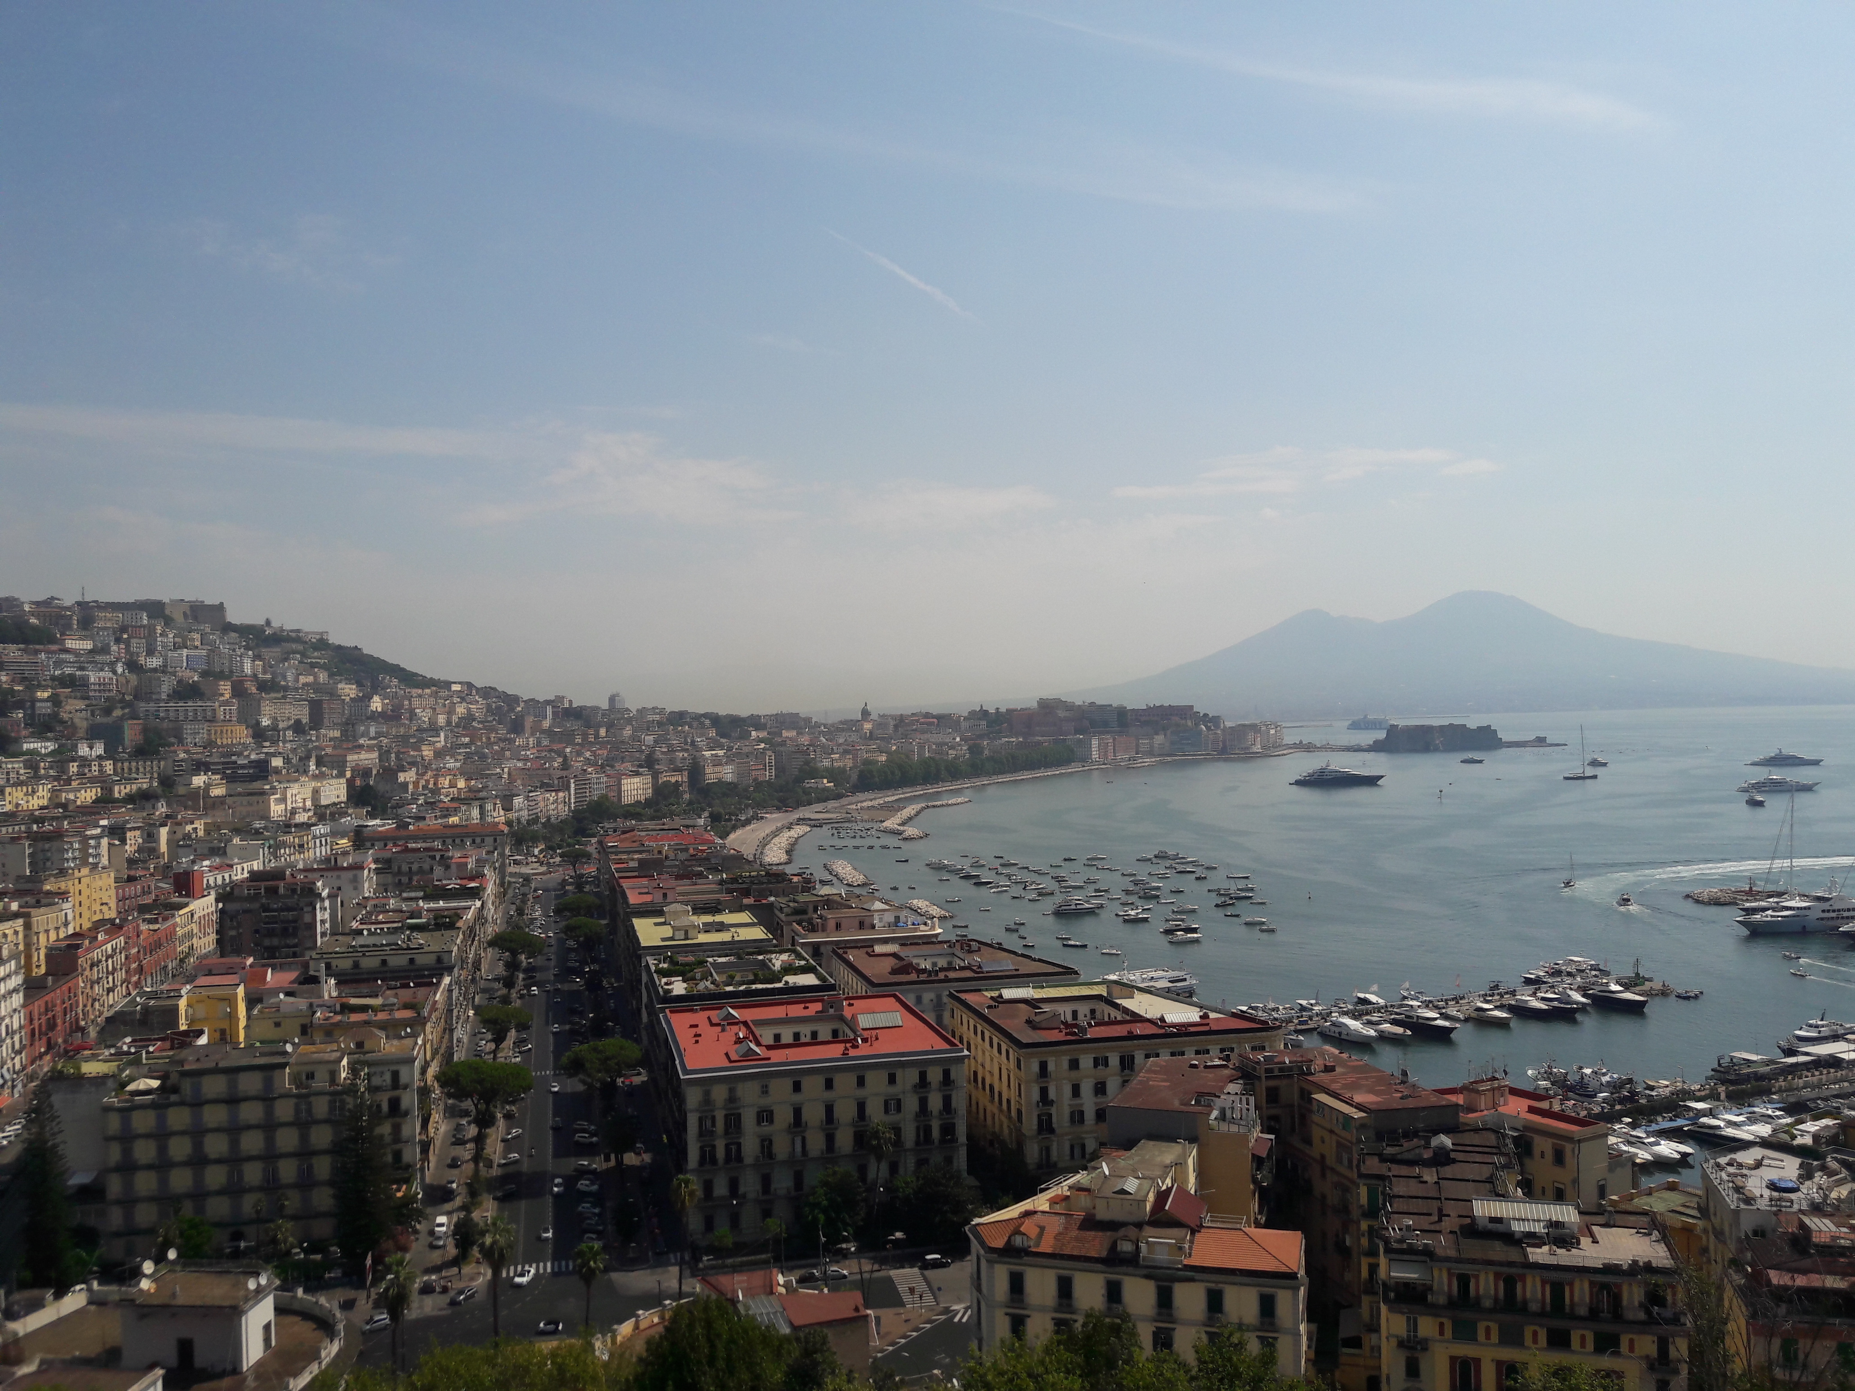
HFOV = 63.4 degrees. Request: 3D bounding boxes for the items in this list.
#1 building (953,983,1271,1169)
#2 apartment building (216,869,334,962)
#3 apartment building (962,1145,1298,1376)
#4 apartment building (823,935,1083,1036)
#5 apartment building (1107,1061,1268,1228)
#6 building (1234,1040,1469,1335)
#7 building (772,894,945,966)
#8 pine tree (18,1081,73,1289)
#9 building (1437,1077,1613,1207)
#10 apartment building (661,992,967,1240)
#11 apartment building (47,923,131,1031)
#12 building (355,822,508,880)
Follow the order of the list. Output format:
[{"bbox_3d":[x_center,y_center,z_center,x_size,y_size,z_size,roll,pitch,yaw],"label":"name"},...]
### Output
[{"bbox_3d":[32.230,67.400,264.340,46.100,26.000,48.700,-1,0,-13],"label":"building"},{"bbox_3d":[-183.410,67.190,425.700,27.500,34.000,21.000,-1,0,-12],"label":"apartment building"},{"bbox_3d":[24.330,66.340,166.690,34.440,27.000,41.290,-1,0,14],"label":"apartment building"},{"bbox_3d":[2.580,68.120,316.200,43.200,26.000,51.000,-1,0,-13],"label":"apartment building"},{"bbox_3d":[37.450,66.980,211.700,19.500,26.000,30.200,-1,0,15],"label":"apartment building"},{"bbox_3d":[55.850,65.450,204.890,15.400,28.500,33.800,-1,0,-15],"label":"building"},{"bbox_3d":[-17.450,66.730,368.040,34.750,30.000,51.040,-1,0,-13],"label":"building"},{"bbox_3d":[-121.960,67.740,206.850,6.600,28.400,6.600,0,0,-31],"label":"pine tree"},{"bbox_3d":[78.390,66.140,199.820,18.570,26.500,24.650,0,0,-35],"label":"building"},{"bbox_3d":[-20.400,68.070,250.510,43.800,25.800,47.300,-1,0,-14],"label":"apartment building"},{"bbox_3d":[-213.040,72.240,377.570,10.000,24.000,36.000,-1,0,-11],"label":"apartment building"},{"bbox_3d":[-227.390,73.290,689.520,61.000,26.500,22.000,-1,0,-20],"label":"building"}]

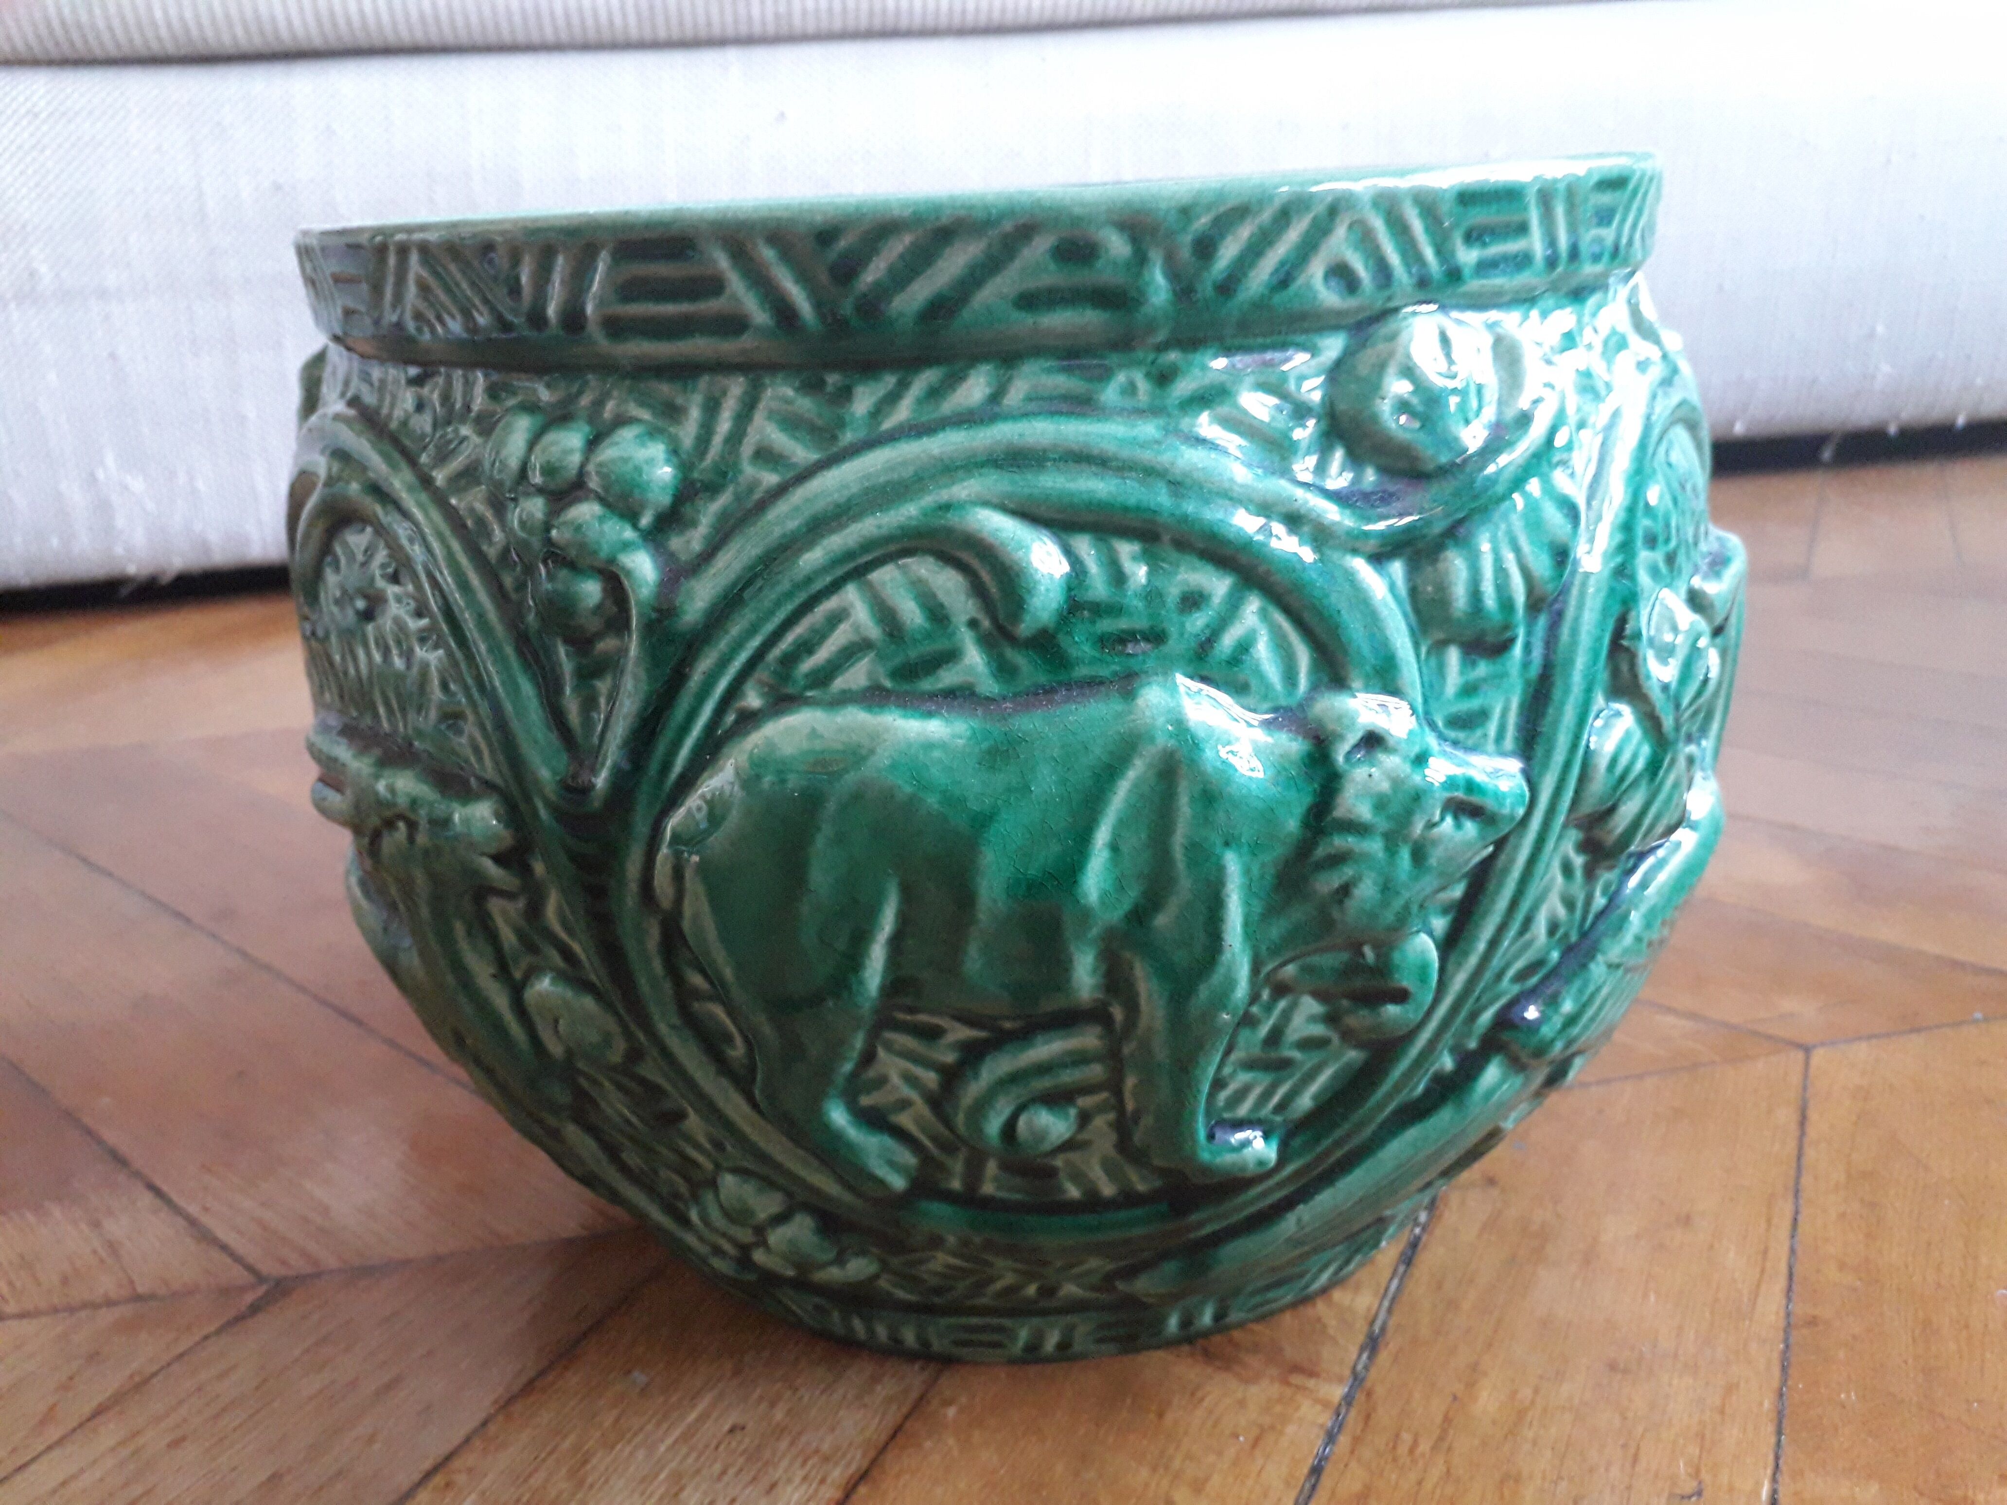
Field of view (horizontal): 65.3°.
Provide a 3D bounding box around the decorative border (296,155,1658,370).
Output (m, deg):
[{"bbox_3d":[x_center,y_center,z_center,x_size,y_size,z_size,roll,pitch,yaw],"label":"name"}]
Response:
[{"bbox_3d":[-0.005,-0.106,0.325,0.260,0.021,0.260,-3,20,0],"label":"decorative border"}]

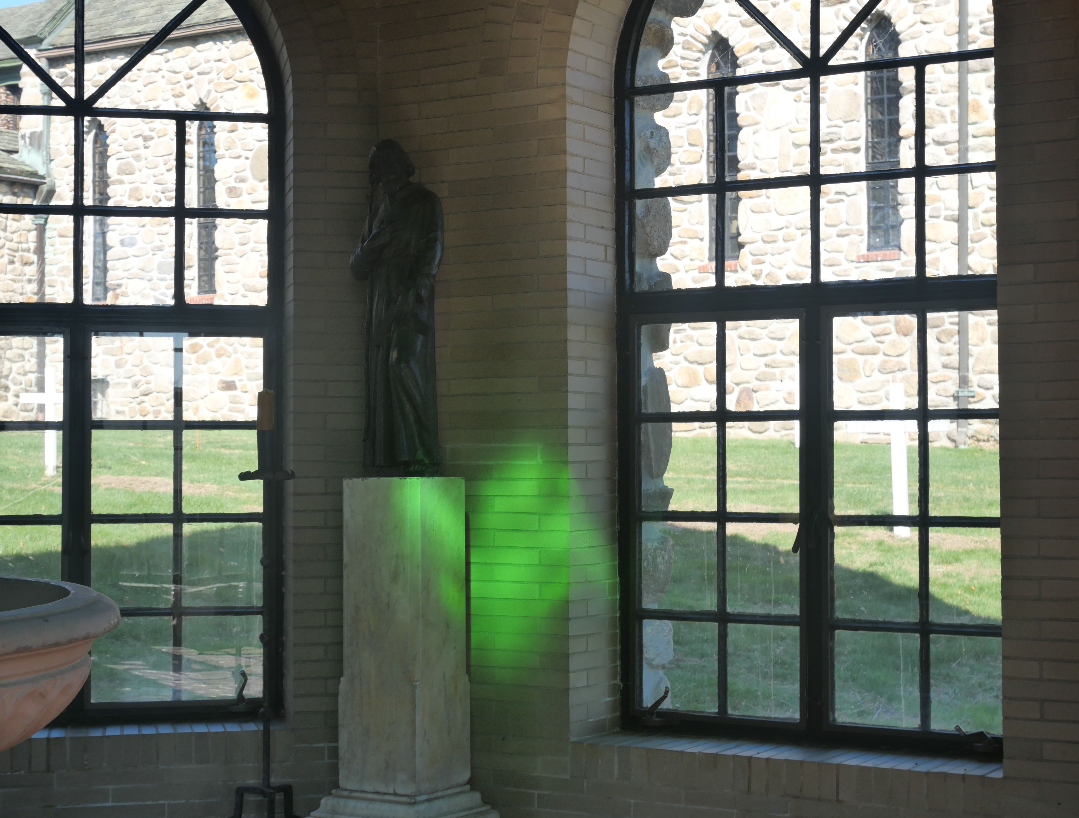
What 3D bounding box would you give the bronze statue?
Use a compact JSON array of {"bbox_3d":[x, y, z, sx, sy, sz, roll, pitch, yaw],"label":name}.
[{"bbox_3d":[-0.398,-0.285,5.630,0.265,0.935,0.205,-1,-1,29],"label":"bronze statue"}]

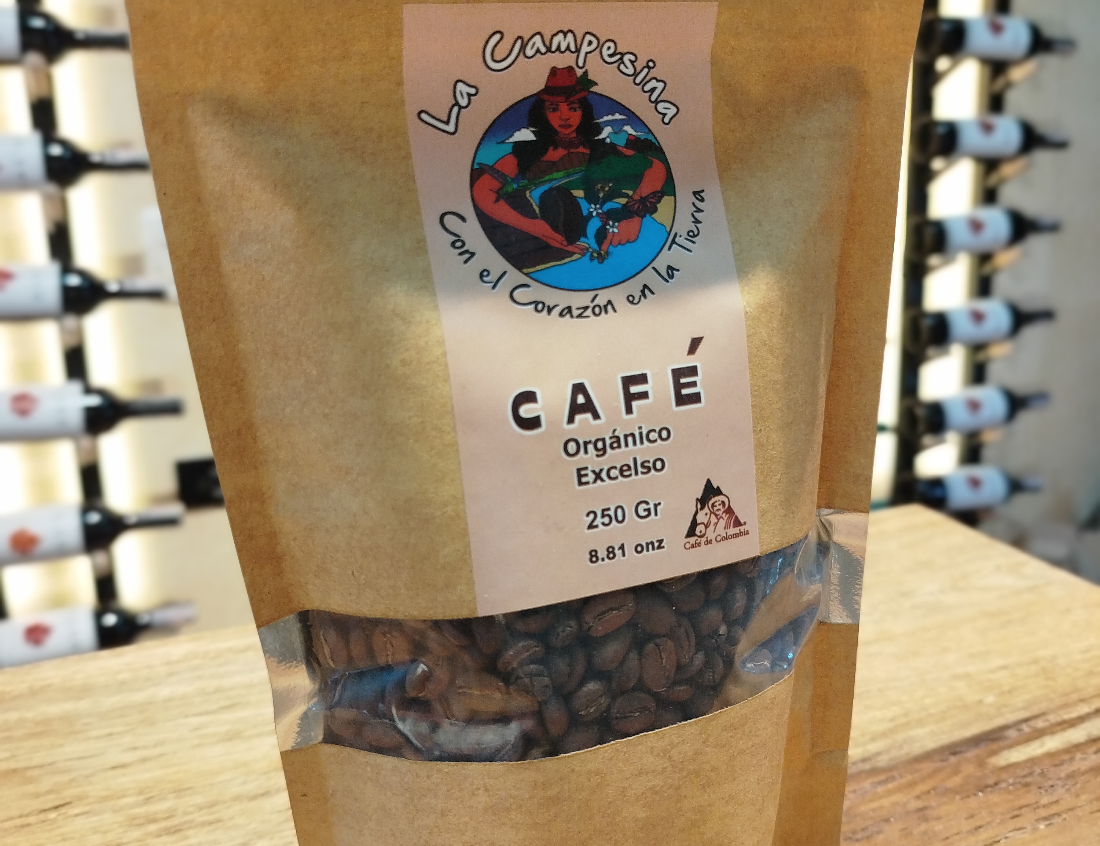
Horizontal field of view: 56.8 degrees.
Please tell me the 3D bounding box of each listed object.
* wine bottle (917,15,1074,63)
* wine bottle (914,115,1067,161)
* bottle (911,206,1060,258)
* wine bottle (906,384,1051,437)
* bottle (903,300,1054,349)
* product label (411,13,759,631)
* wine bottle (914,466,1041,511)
[{"bbox_3d":[0.795,-0.675,1.789,0.300,0.076,0.076,-3,12,-20],"label":"wine bottle"},{"bbox_3d":[0.801,-0.511,1.825,0.300,0.076,0.076,-3,12,-20],"label":"wine bottle"},{"bbox_3d":[0.805,-0.351,1.860,0.300,0.076,0.076,-7,13,-19],"label":"bottle"},{"bbox_3d":[0.818,-0.027,1.933,0.300,0.076,0.076,-7,13,-19],"label":"wine bottle"},{"bbox_3d":[0.812,-0.188,1.897,0.300,0.076,0.076,-7,13,-19],"label":"bottle"},{"bbox_3d":[0.009,-0.022,0.194,0.061,0.112,0.010,-9,9,-19],"label":"product label"},{"bbox_3d":[0.821,0.124,1.965,0.300,0.076,0.076,-3,12,-20],"label":"wine bottle"}]

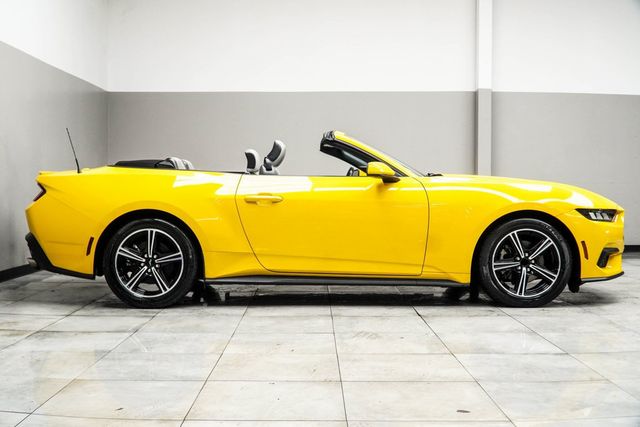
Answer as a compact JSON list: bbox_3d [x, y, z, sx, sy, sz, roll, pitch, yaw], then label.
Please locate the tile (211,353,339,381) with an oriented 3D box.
[{"bbox_3d":[-0.202,0.746,3.192,0.598,0.012,0.519,0,2,0],"label":"tile"}]

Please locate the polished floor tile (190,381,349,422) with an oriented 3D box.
[{"bbox_3d":[-0.200,0.763,2.683,0.598,0.012,0.519,0,2,0],"label":"polished floor tile"}]

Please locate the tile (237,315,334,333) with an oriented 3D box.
[{"bbox_3d":[-0.207,0.713,4.208,0.598,0.012,0.519,0,2,0],"label":"tile"}]

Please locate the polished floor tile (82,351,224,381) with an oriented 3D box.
[{"bbox_3d":[-0.800,0.745,3.189,0.598,0.012,0.519,0,2,0],"label":"polished floor tile"}]

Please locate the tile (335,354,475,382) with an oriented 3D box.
[{"bbox_3d":[0.400,0.758,3.233,0.608,0.010,0.525,0,2,0],"label":"tile"}]

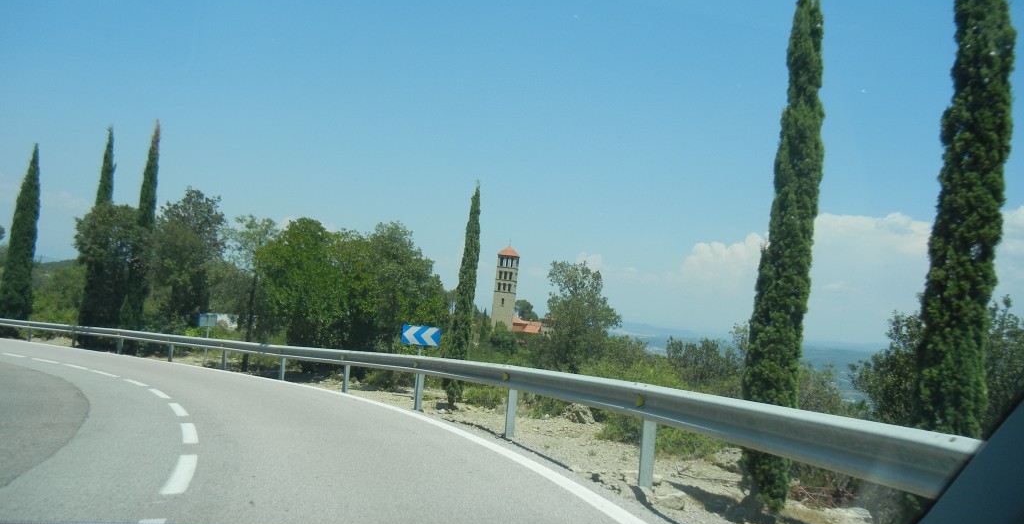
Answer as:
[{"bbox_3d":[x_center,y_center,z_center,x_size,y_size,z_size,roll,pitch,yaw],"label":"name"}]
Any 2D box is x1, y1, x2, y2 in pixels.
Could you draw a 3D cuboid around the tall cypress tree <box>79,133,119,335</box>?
[{"bbox_3d":[-16.539,-1.069,35.800,1.250,8.600,1.250,5,-2,0],"label":"tall cypress tree"}]

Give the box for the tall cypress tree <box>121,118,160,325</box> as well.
[{"bbox_3d":[-13.939,-1.162,33.800,1.050,8.400,1.050,5,-2,0],"label":"tall cypress tree"}]

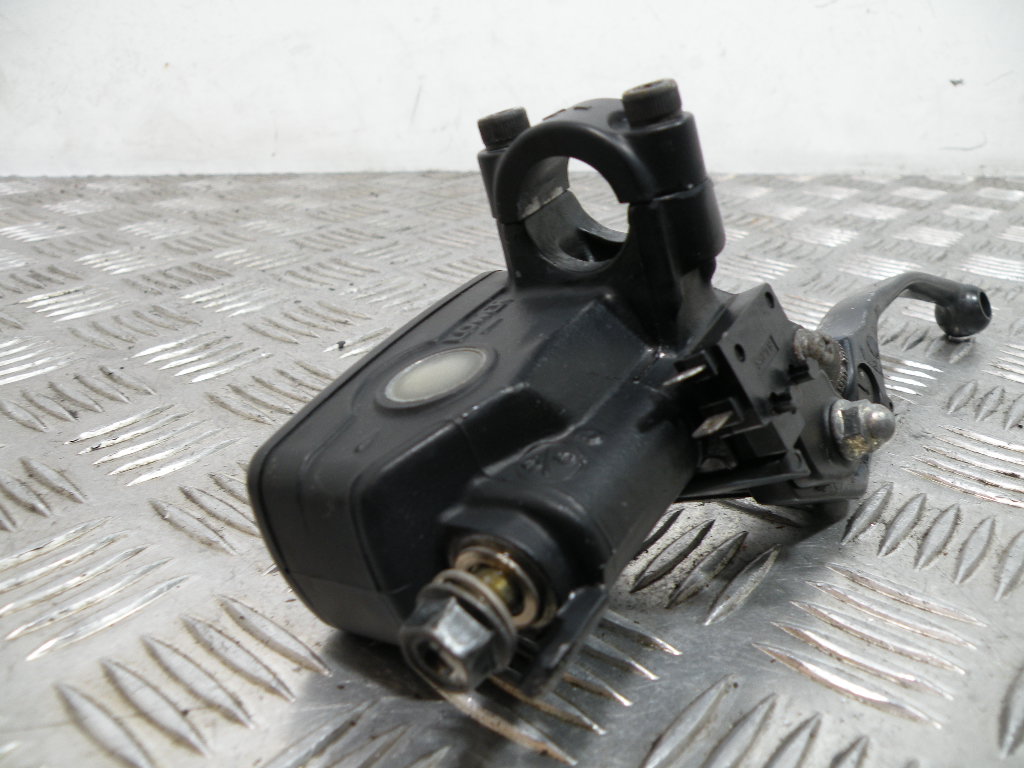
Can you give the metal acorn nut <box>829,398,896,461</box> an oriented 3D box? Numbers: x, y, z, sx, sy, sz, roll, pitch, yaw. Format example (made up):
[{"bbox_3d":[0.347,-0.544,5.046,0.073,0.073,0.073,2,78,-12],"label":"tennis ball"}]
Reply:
[{"bbox_3d":[0.078,0.009,0.175,0.012,0.013,0.013,-14,8,42],"label":"metal acorn nut"}]

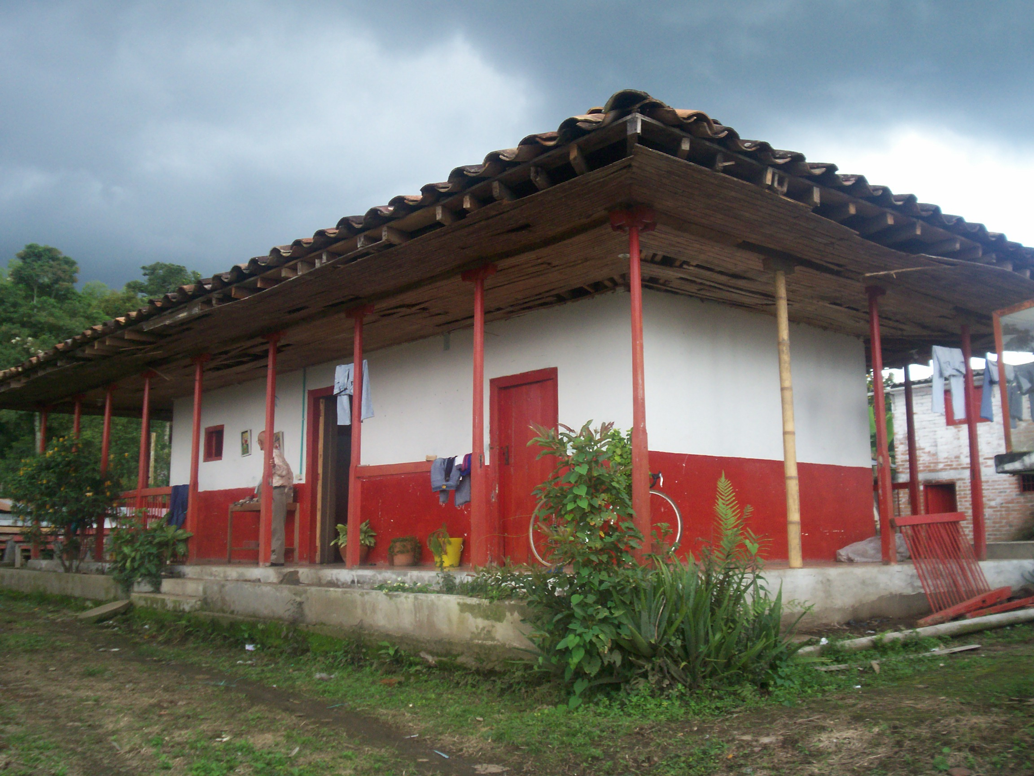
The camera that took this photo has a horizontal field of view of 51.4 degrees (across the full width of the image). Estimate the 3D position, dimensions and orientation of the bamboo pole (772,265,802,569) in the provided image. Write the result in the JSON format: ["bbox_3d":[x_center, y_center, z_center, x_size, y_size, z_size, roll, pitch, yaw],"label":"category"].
[{"bbox_3d":[2.405,0.235,9.517,0.108,2.660,0.108,7,-11,-41],"label":"bamboo pole"}]

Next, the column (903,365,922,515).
[{"bbox_3d":[5.403,0.968,14.601,0.110,2.640,0.110,7,-11,-40],"label":"column"}]

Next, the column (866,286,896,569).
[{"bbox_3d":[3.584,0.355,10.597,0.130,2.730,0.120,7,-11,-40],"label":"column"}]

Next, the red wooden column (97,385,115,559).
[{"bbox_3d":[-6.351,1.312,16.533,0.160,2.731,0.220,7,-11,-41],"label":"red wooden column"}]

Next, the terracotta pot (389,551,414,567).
[{"bbox_3d":[-1.253,1.846,11.881,0.270,0.240,0.270,7,-11,-41],"label":"terracotta pot"}]

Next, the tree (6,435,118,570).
[{"bbox_3d":[-6.625,1.681,15.707,1.450,1.978,1.550,7,-11,-41],"label":"tree"}]

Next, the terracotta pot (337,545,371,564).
[{"bbox_3d":[-1.990,2.025,13.118,0.390,0.250,0.390,0,-8,0],"label":"terracotta pot"}]

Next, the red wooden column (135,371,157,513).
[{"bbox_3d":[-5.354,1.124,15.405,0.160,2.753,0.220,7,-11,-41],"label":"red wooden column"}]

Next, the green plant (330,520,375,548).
[{"bbox_3d":[-2.002,1.776,13.098,0.500,0.360,0.530,0,-8,0],"label":"green plant"}]

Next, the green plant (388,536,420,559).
[{"bbox_3d":[-1.245,1.763,11.884,0.320,0.270,0.340,0,-9,0],"label":"green plant"}]

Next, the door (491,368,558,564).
[{"bbox_3d":[0.073,0.880,11.772,0.120,2.083,1.105,7,-11,-40],"label":"door"}]

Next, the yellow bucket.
[{"bbox_3d":[-0.698,1.694,11.054,0.295,0.290,0.295,0,-8,0],"label":"yellow bucket"}]

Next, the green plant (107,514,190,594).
[{"bbox_3d":[-4.831,2.179,14.150,0.880,0.980,1.000,7,-11,-40],"label":"green plant"}]

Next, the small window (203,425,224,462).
[{"bbox_3d":[-4.882,0.896,17.316,0.120,0.563,0.678,7,-11,-41],"label":"small window"}]

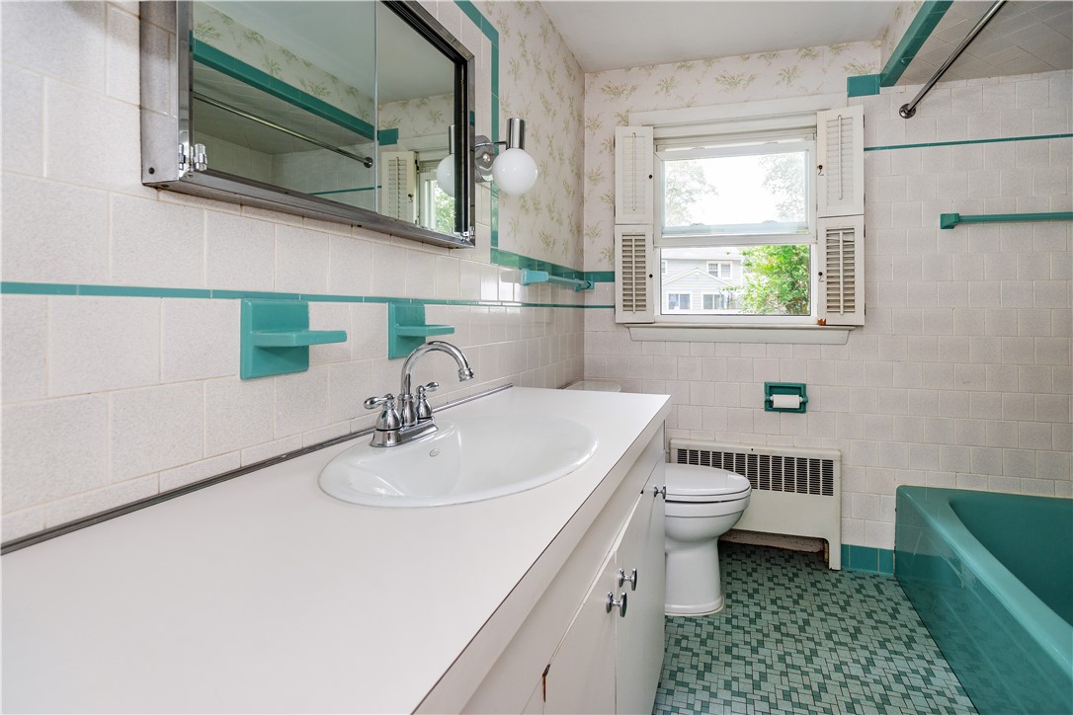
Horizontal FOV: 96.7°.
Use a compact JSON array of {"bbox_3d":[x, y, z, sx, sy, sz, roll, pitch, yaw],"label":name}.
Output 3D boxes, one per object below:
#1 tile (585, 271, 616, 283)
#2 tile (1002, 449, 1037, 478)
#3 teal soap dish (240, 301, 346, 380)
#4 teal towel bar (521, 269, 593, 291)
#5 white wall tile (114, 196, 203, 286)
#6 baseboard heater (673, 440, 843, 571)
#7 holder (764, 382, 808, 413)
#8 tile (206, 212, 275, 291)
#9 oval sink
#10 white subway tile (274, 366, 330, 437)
[{"bbox_3d":[0.309,-0.387,2.307,0.149,0.056,0.010,1,3,17],"label":"tile"},{"bbox_3d":[1.874,0.414,1.854,0.108,0.109,0.010,1,4,17],"label":"tile"},{"bbox_3d":[-0.374,-0.030,0.744,0.095,0.116,0.111,1,2,22],"label":"teal soap dish"},{"bbox_3d":[0.114,-0.307,1.941,0.077,0.054,0.656,1,3,22],"label":"teal towel bar"},{"bbox_3d":[-0.485,-0.147,0.612,0.010,0.109,0.108,2,4,23],"label":"white wall tile"},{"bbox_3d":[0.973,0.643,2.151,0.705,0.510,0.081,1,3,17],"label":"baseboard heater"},{"bbox_3d":[1.096,0.177,2.096,0.173,0.130,0.071,1,3,17],"label":"holder"},{"bbox_3d":[-0.443,-0.156,0.711,0.010,0.109,0.108,2,4,23],"label":"tile"},{"bbox_3d":[-0.099,0.238,0.840,0.420,0.170,0.555,1,3,22],"label":"oval sink"},{"bbox_3d":[-0.405,0.073,0.823,0.010,0.111,0.109,1,3,22],"label":"white subway tile"}]

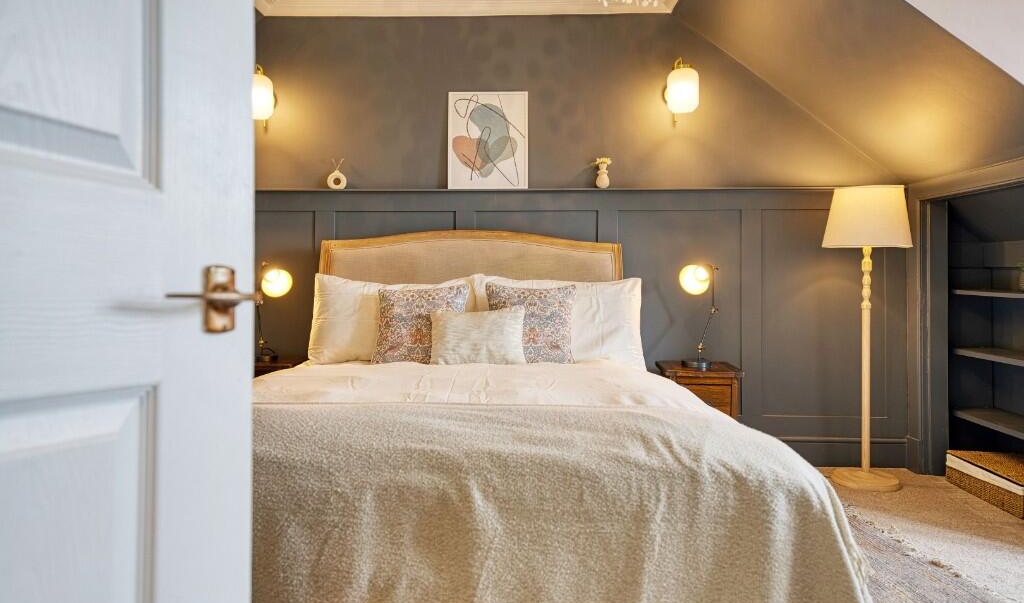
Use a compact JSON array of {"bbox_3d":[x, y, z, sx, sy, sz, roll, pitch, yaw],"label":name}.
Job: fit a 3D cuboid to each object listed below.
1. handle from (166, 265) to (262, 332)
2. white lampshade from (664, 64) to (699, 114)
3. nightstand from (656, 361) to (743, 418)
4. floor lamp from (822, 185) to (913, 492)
[{"bbox_3d":[-0.334,-0.002,0.745,0.055,0.080,0.145,0,0,21],"label":"handle"},{"bbox_3d":[0.882,-1.085,3.520,0.165,0.240,0.165,0,0,2],"label":"white lampshade"},{"bbox_3d":[0.930,0.614,3.470,0.390,0.555,0.380,0,0,2],"label":"nightstand"},{"bbox_3d":[1.757,0.161,3.385,0.450,1.465,0.450,0,0,2],"label":"floor lamp"}]

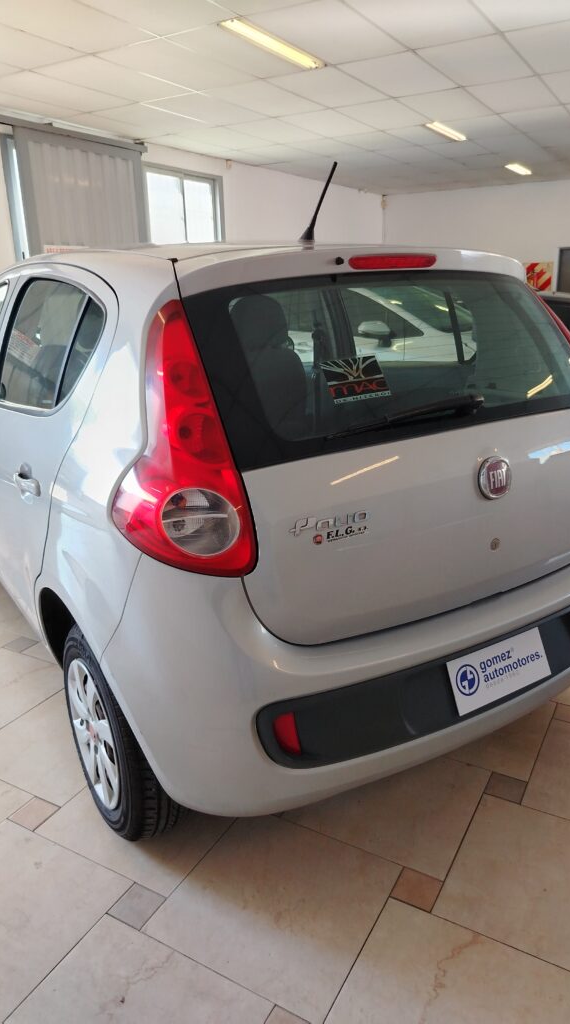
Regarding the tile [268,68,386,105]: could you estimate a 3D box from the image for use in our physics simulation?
[{"bbox_3d":[0.389,-3.492,5.852,0.600,0.020,1.200,8,21,28],"label":"tile"}]

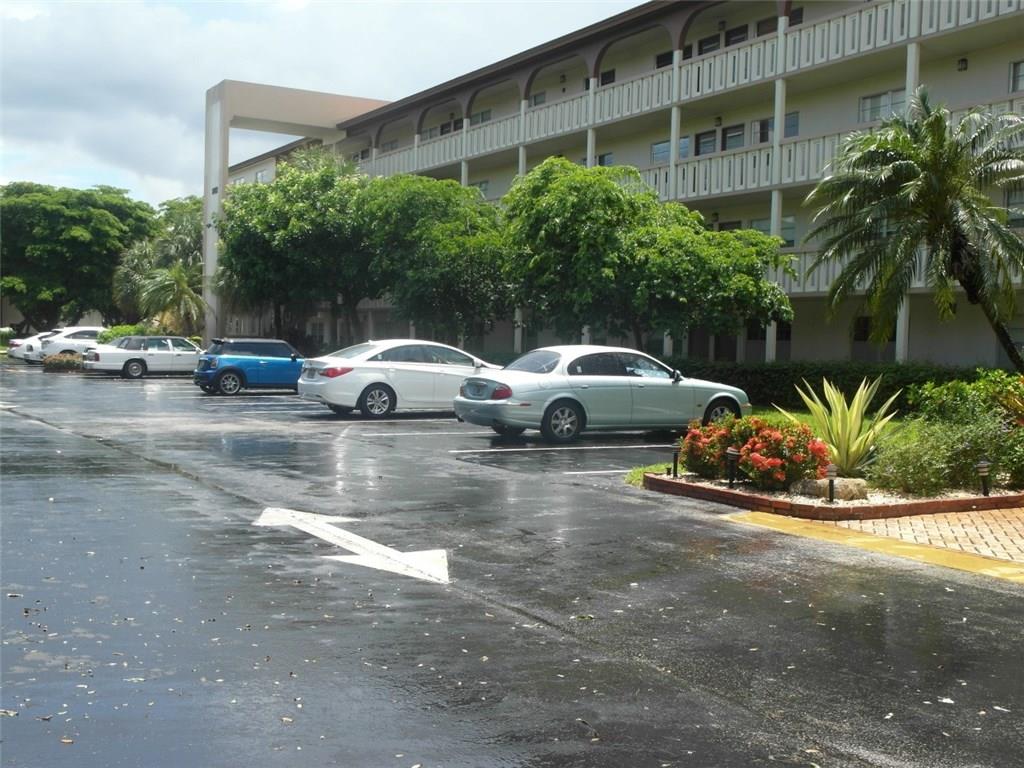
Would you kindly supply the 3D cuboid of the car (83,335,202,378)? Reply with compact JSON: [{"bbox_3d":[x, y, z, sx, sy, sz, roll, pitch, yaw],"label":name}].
[{"bbox_3d":[-12.378,-0.973,44.246,5.400,1.440,1.970,1,2,-33],"label":"car"}]

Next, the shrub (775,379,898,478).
[{"bbox_3d":[3.613,0.499,13.750,1.280,1.040,1.200,2,2,15],"label":"shrub"}]

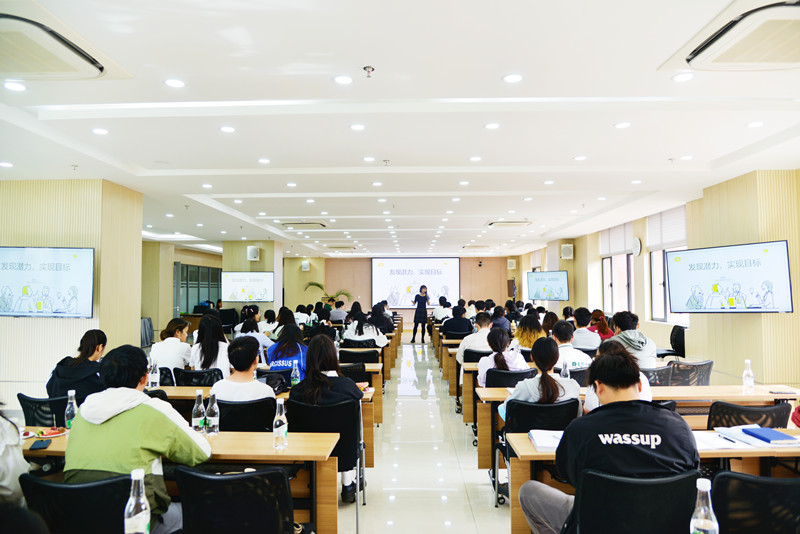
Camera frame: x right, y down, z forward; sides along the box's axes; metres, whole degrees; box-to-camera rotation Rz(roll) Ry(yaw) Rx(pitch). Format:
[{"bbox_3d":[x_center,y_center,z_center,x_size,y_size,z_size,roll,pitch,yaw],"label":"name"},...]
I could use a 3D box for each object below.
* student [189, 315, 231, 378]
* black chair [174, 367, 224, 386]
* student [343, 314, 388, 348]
[{"bbox_3d":[-1.659,1.078,4.855,0.440,1.297,0.780,0,-3,3],"label":"student"},{"bbox_3d":[-1.725,1.310,4.808,0.480,0.850,0.540,0,-2,1],"label":"black chair"},{"bbox_3d":[-0.476,1.248,7.673,0.580,1.210,0.720,0,-2,1],"label":"student"}]

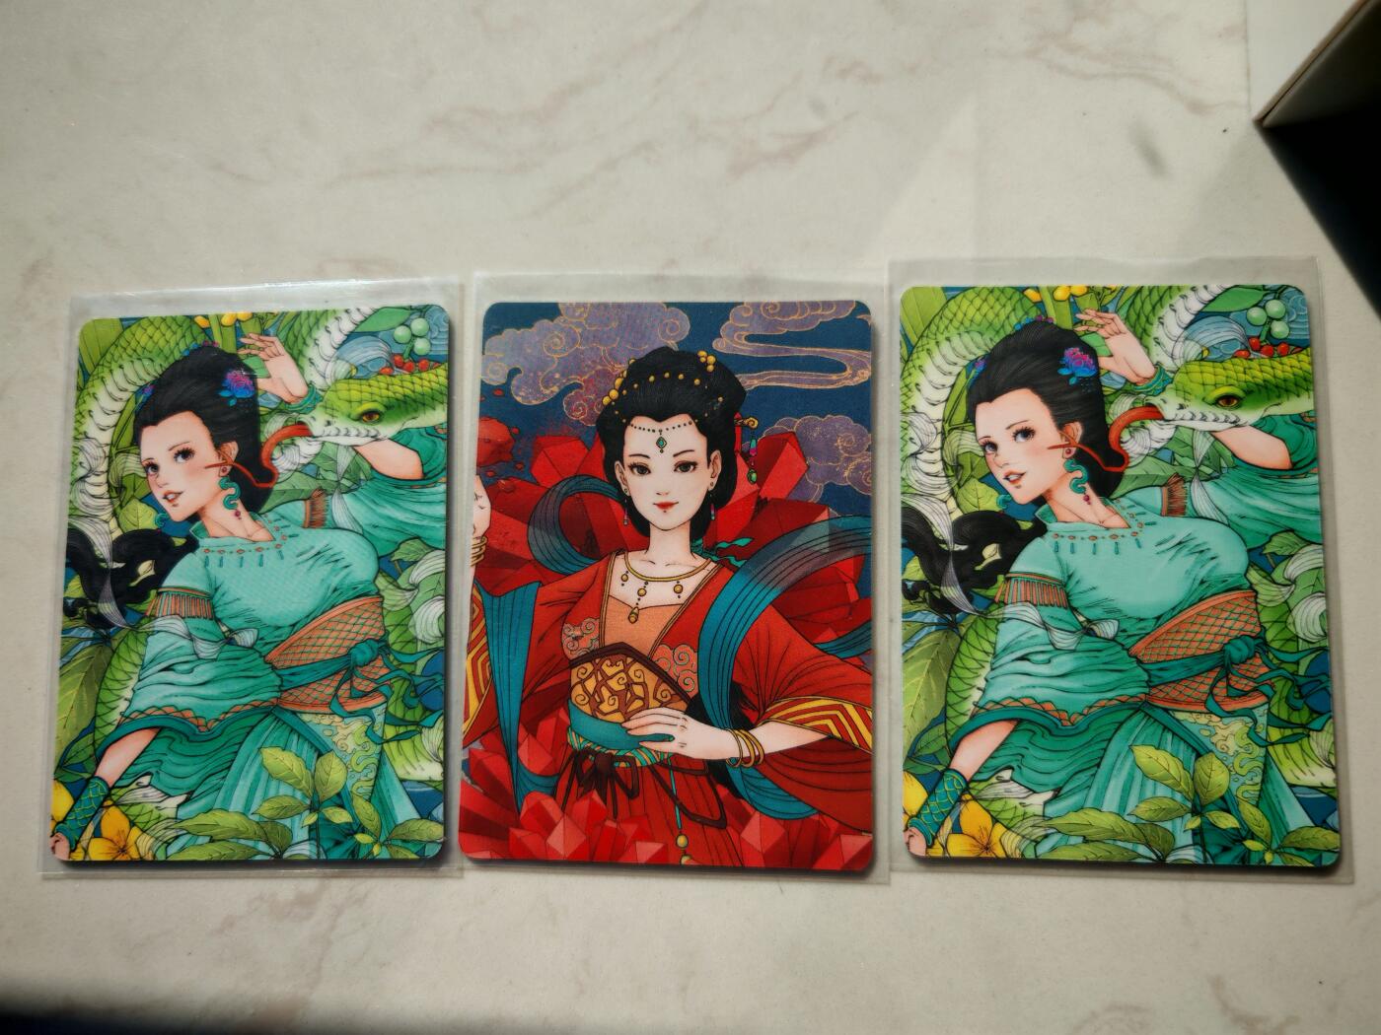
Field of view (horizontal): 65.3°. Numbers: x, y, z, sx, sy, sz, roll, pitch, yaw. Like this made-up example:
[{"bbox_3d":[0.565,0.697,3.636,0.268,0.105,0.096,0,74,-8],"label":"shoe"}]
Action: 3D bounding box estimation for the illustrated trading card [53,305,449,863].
[{"bbox_3d":[-0.070,0.010,0.173,0.063,0.001,0.088,-2,82,4],"label":"illustrated trading card"}]

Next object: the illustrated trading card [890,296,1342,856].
[{"bbox_3d":[0.064,0.007,0.165,0.063,0.001,0.088,1,83,4],"label":"illustrated trading card"}]

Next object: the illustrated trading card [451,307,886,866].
[{"bbox_3d":[-0.003,0.009,0.169,0.063,0.001,0.088,1,83,4],"label":"illustrated trading card"}]

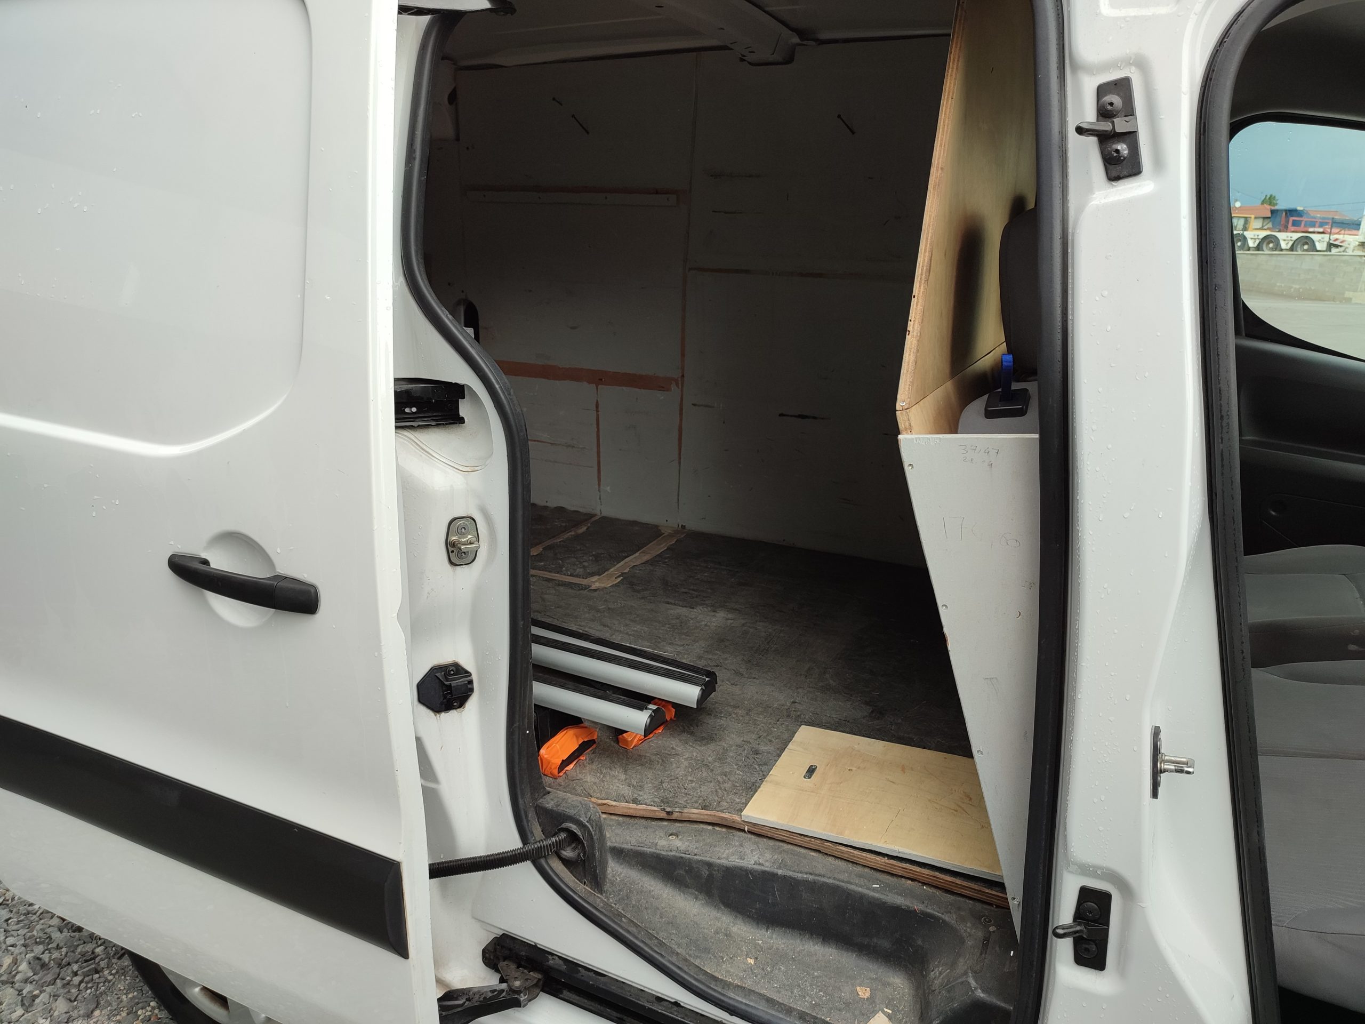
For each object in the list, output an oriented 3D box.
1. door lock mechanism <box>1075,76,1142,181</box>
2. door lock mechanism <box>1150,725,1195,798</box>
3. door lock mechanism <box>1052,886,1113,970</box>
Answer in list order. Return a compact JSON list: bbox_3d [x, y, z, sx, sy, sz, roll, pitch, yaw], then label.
[{"bbox_3d":[0.366,-0.329,0.850,0.049,0.081,0.025,-7,2,27],"label":"door lock mechanism"},{"bbox_3d":[0.432,0.222,0.867,0.035,0.063,0.042,1,15,27],"label":"door lock mechanism"},{"bbox_3d":[0.367,0.390,0.910,0.049,0.083,0.025,5,17,27],"label":"door lock mechanism"}]

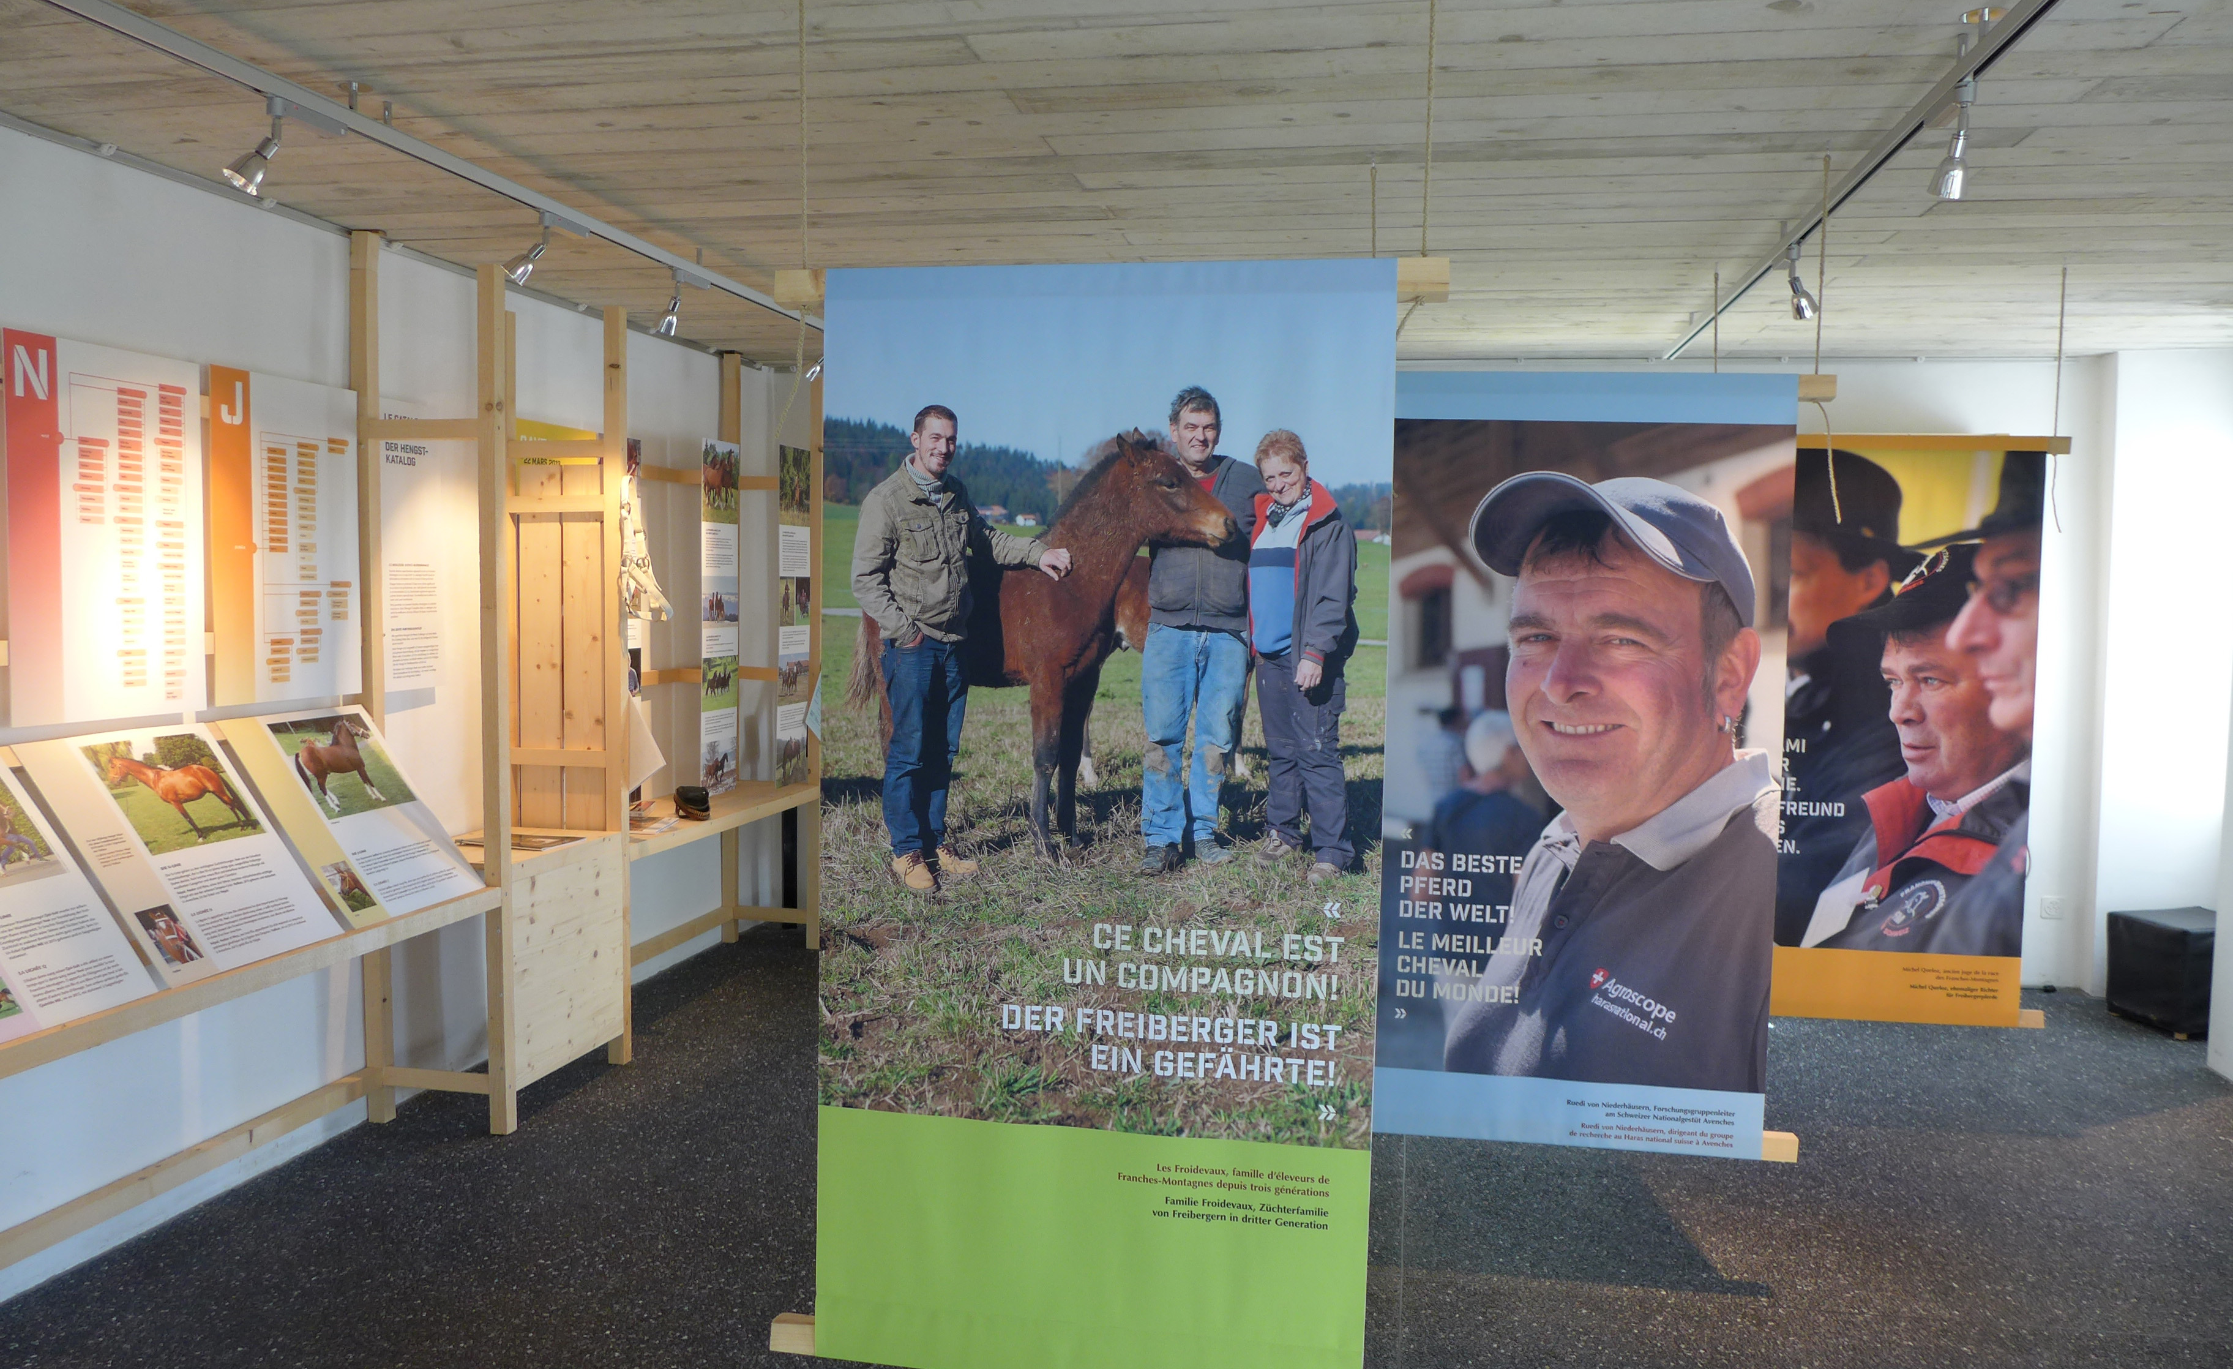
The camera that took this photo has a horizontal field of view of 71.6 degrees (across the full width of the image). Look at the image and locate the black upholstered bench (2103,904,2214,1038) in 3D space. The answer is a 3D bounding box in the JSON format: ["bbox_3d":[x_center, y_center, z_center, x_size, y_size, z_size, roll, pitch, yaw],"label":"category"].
[{"bbox_3d":[4.139,1.113,5.960,0.410,0.410,0.390,0,4,-8],"label":"black upholstered bench"}]

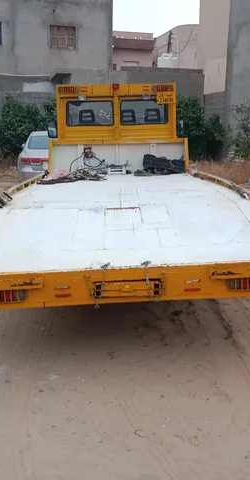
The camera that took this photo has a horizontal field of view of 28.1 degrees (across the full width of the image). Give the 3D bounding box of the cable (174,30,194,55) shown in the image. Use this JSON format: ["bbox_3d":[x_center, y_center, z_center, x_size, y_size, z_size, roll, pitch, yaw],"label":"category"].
[{"bbox_3d":[3.314,-11.187,28.276,1.200,1.450,0.400,1,12,3],"label":"cable"}]

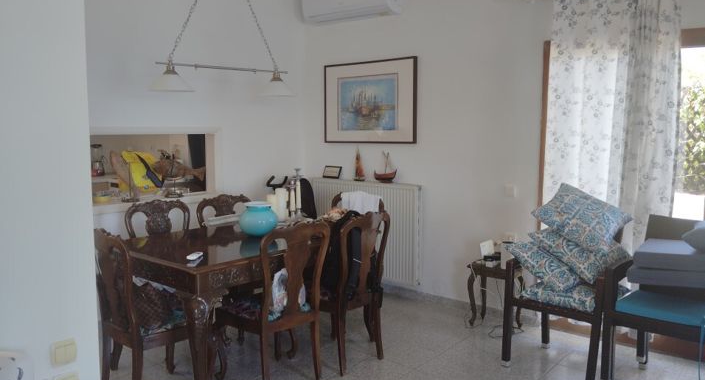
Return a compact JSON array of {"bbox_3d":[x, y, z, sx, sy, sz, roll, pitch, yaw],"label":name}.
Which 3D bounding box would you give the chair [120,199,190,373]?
[{"bbox_3d":[-1.201,0.593,3.939,0.550,1.010,0.500,6,9,42],"label":"chair"}]

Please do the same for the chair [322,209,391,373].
[{"bbox_3d":[-0.098,0.621,3.780,0.560,1.010,0.520,5,8,41],"label":"chair"}]

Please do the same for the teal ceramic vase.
[{"bbox_3d":[-0.652,0.198,3.960,0.275,0.210,0.275,0,6,0],"label":"teal ceramic vase"}]

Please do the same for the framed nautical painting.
[{"bbox_3d":[0.144,-0.830,5.447,1.090,0.780,0.035,5,7,39],"label":"framed nautical painting"}]

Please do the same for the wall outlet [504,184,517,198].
[{"bbox_3d":[1.242,0.005,4.496,0.085,0.100,0.020,5,8,39],"label":"wall outlet"}]

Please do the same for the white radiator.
[{"bbox_3d":[0.098,0.368,5.520,1.280,0.900,0.110,5,7,39],"label":"white radiator"}]

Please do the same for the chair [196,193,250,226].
[{"bbox_3d":[-0.801,0.555,4.282,0.550,1.010,0.500,6,9,44],"label":"chair"}]

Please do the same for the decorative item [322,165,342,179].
[{"bbox_3d":[-0.179,-0.169,5.717,0.210,0.125,0.020,5,-14,39],"label":"decorative item"}]

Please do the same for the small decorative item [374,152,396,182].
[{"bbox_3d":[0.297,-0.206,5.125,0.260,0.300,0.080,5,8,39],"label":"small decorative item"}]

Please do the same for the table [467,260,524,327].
[{"bbox_3d":[1.081,0.824,4.342,0.360,0.470,0.310,5,8,39],"label":"table"}]

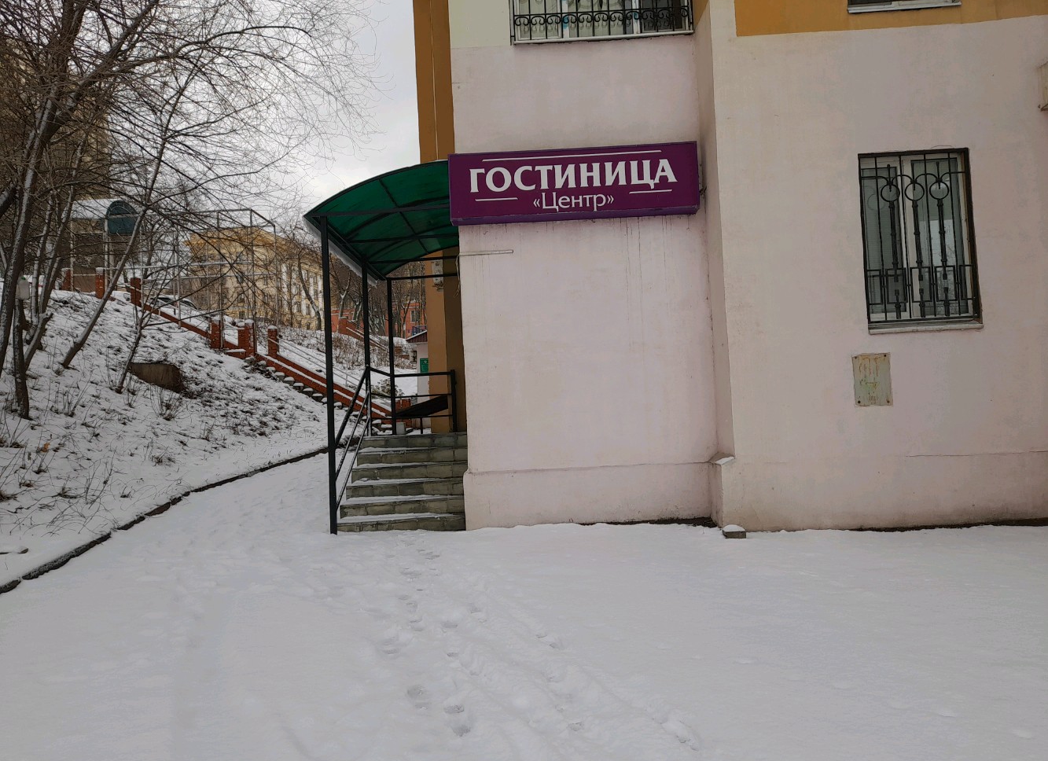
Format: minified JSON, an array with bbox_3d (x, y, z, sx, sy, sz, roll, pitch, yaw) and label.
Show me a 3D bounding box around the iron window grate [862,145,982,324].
[{"bbox_3d":[3.867,-1.422,7.408,1.064,1.687,0.069,-3,-3,2],"label":"iron window grate"}]

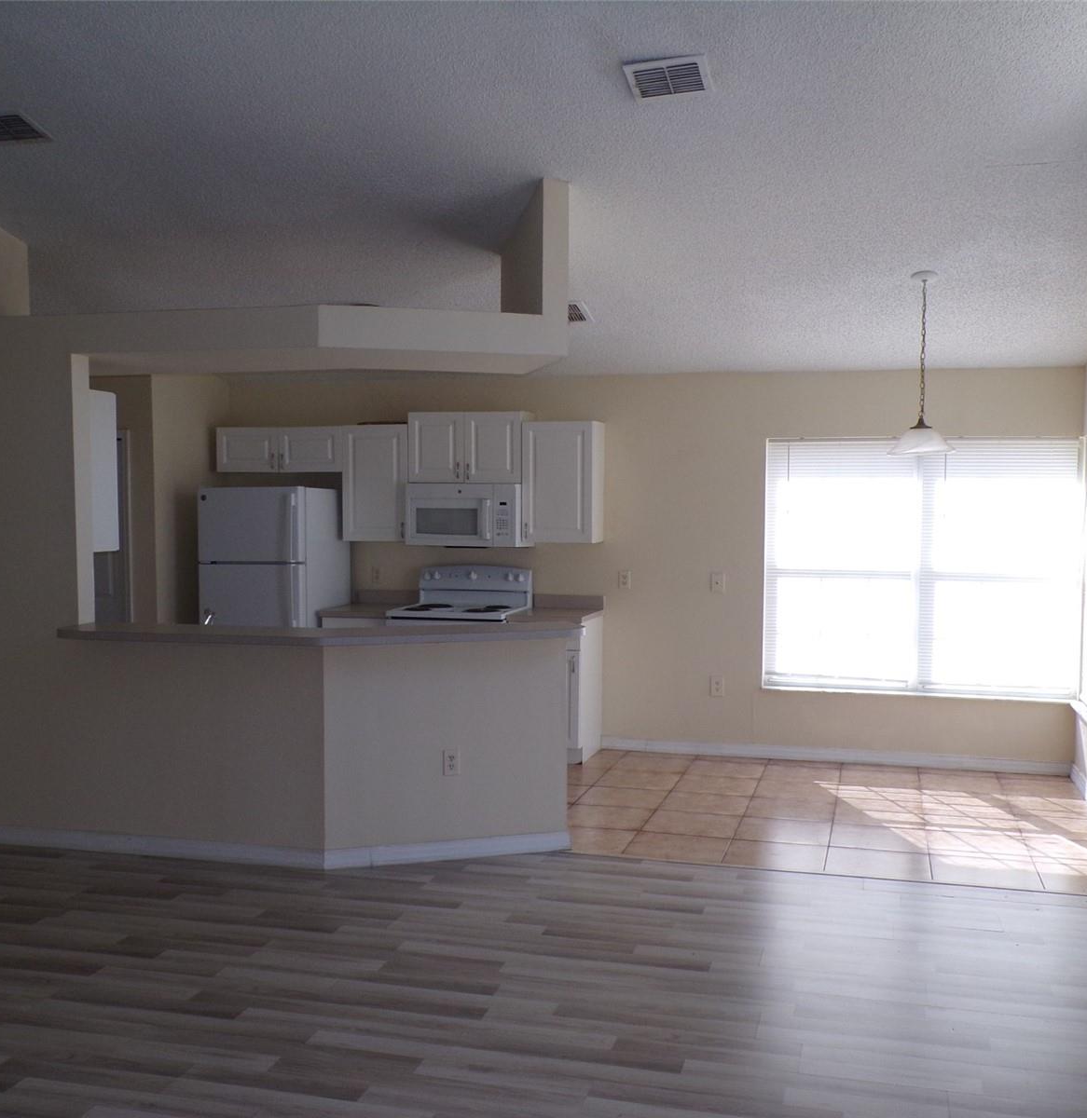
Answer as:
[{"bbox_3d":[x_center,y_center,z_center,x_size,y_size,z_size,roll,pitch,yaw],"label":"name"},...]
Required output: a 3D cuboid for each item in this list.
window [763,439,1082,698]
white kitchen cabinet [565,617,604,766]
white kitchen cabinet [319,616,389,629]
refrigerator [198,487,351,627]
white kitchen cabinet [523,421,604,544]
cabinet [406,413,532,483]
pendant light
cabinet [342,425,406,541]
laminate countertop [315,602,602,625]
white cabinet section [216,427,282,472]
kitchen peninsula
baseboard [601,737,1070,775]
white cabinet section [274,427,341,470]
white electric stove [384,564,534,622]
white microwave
[{"bbox_3d":[2.273,0.044,7.345,1.822,1.547,0.110,1,3,16],"label":"window"},{"bbox_3d":[0.081,0.821,7.665,0.469,0.875,0.611,1,2,16],"label":"white kitchen cabinet"},{"bbox_3d":[-1.101,0.802,7.973,0.465,0.877,0.610,1,3,16],"label":"white kitchen cabinet"},{"bbox_3d":[-1.754,0.387,7.980,0.710,1.700,0.789,1,2,16],"label":"refrigerator"},{"bbox_3d":[0.130,-0.484,7.716,0.459,0.761,0.323,1,3,16],"label":"white kitchen cabinet"},{"bbox_3d":[-0.458,-0.717,7.873,0.765,0.451,0.323,1,3,16],"label":"cabinet"},{"bbox_3d":[1.877,-0.967,5.970,0.314,0.906,0.314,1,2,16],"label":"pendant light"},{"bbox_3d":[-1.052,-0.501,8.052,0.469,0.761,0.323,1,3,16],"label":"cabinet"},{"bbox_3d":[-0.515,0.356,7.803,1.731,0.042,0.633,1,2,16],"label":"laminate countertop"},{"bbox_3d":[-1.968,-0.750,8.373,0.471,0.306,0.321,1,3,16],"label":"white cabinet section"},{"bbox_3d":[-0.977,0.825,5.582,2.220,1.043,1.000,1,3,16],"label":"kitchen peninsula"},{"bbox_3d":[1.754,1.230,7.518,2.843,0.084,0.015,1,2,16],"label":"baseboard"},{"bbox_3d":[-1.517,-0.743,8.246,0.465,0.306,0.321,1,3,16],"label":"white cabinet section"},{"bbox_3d":[-0.518,0.654,7.761,0.762,1.195,0.675,1,3,16],"label":"white electric stove"},{"bbox_3d":[-0.479,-0.290,7.894,0.754,0.404,0.392,1,2,16],"label":"white microwave"}]

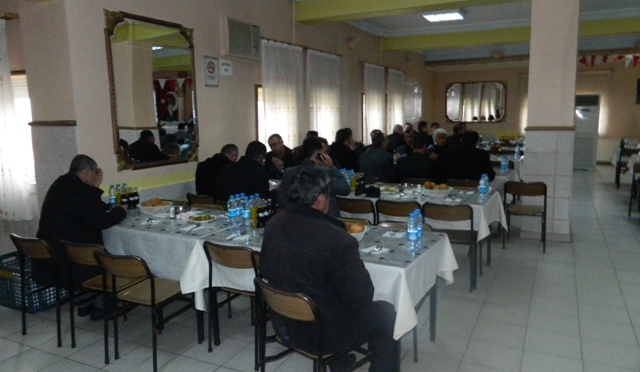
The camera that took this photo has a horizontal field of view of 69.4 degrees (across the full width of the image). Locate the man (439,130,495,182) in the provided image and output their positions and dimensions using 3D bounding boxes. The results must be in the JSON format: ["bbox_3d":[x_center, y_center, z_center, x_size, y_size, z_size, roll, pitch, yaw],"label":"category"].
[{"bbox_3d":[1.786,-0.003,5.585,0.620,1.320,0.750,2,9,27],"label":"man"}]

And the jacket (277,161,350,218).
[{"bbox_3d":[-0.052,0.120,4.249,0.630,0.720,0.520,4,10,33],"label":"jacket"}]

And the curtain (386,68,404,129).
[{"bbox_3d":[2.070,-2.086,12.390,0.140,1.980,1.380,3,9,27],"label":"curtain"}]

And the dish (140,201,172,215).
[{"bbox_3d":[-1.439,0.192,4.071,0.290,0.090,0.230,-3,8,-9],"label":"dish"}]

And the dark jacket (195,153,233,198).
[{"bbox_3d":[-1.121,-0.001,5.047,0.540,0.700,0.460,4,10,33],"label":"dark jacket"}]

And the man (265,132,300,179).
[{"bbox_3d":[-0.471,-0.007,6.104,0.560,1.360,0.780,3,9,27],"label":"man"}]

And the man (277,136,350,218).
[{"bbox_3d":[-0.021,0.183,4.671,0.580,1.350,0.800,4,10,35],"label":"man"}]

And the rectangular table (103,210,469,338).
[{"bbox_3d":[-0.598,0.678,3.420,2.800,0.760,0.840,3,9,27],"label":"rectangular table"}]

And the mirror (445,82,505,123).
[{"bbox_3d":[4.722,-2.517,14.059,1.760,1.160,0.060,3,9,27],"label":"mirror"}]

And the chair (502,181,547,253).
[{"bbox_3d":[2.395,0.323,5.369,0.445,0.765,0.500,2,9,25],"label":"chair"}]

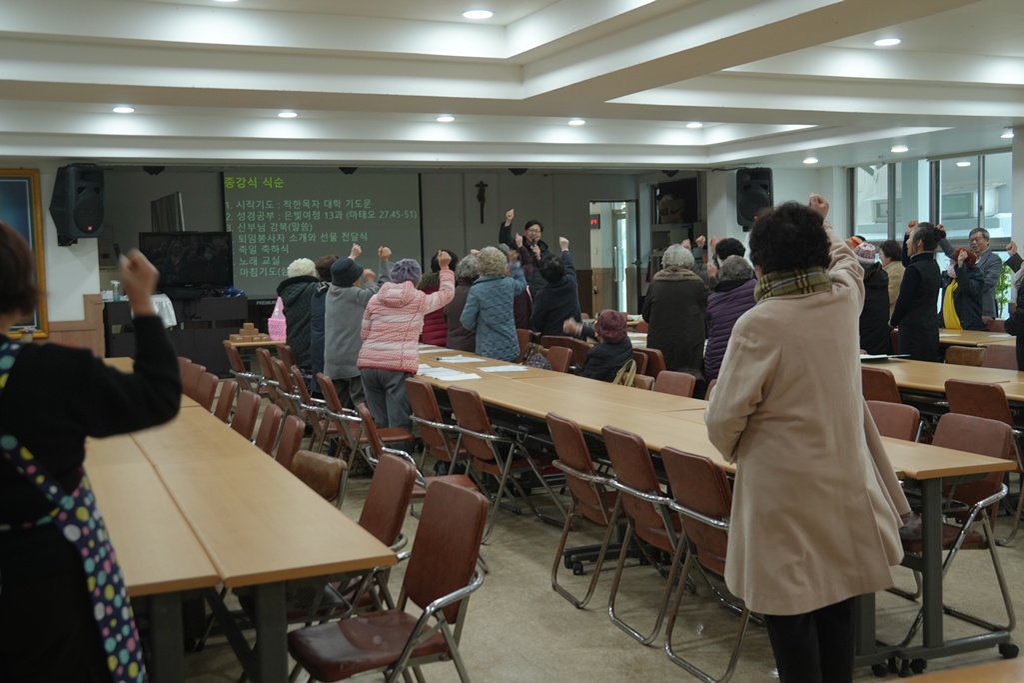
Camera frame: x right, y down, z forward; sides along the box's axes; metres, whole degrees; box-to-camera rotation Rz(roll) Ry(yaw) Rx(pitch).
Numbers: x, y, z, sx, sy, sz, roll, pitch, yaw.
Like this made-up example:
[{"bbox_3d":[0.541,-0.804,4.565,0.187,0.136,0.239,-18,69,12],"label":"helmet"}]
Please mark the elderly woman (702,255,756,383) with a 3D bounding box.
[{"bbox_3d":[1.565,0.134,7.900,0.470,1.500,0.420,-1,4,4],"label":"elderly woman"}]

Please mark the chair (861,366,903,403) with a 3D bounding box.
[{"bbox_3d":[2.424,0.544,6.670,0.570,0.800,0.490,-3,4,-23],"label":"chair"}]

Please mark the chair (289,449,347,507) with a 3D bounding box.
[{"bbox_3d":[-0.961,0.859,4.379,0.510,0.760,0.460,-5,6,-35],"label":"chair"}]

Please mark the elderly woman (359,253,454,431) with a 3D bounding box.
[{"bbox_3d":[-0.719,0.205,7.332,0.620,1.580,0.450,0,5,15],"label":"elderly woman"}]

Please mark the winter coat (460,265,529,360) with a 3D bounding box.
[{"bbox_3d":[-0.152,-0.236,9.350,0.540,0.880,0.410,-1,5,8],"label":"winter coat"}]

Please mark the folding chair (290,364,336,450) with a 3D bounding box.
[{"bbox_3d":[-1.216,0.578,7.537,0.560,0.820,0.450,-3,5,-17],"label":"folding chair"}]

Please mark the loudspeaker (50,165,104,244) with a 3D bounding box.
[{"bbox_3d":[-4.173,-1.343,10.650,0.430,0.690,0.438,8,8,30],"label":"loudspeaker"}]

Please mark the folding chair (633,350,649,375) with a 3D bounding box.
[{"bbox_3d":[0.641,0.509,7.882,0.540,0.810,0.460,-4,5,-24],"label":"folding chair"}]

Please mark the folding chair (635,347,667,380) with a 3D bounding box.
[{"bbox_3d":[1.324,0.442,8.544,0.570,0.800,0.490,-4,5,-33],"label":"folding chair"}]

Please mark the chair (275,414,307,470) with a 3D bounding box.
[{"bbox_3d":[-1.200,0.774,5.066,0.560,0.820,0.450,-3,5,-18],"label":"chair"}]

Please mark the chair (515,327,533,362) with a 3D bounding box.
[{"bbox_3d":[-0.097,0.310,10.535,0.560,0.820,0.450,-3,5,-22],"label":"chair"}]

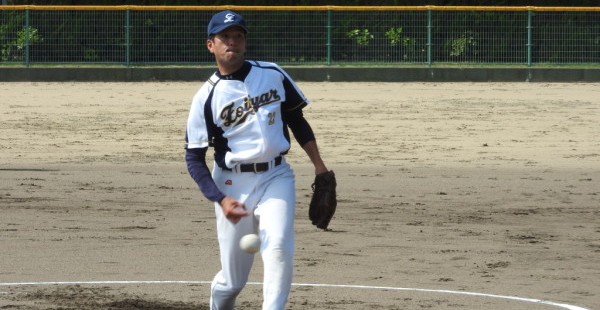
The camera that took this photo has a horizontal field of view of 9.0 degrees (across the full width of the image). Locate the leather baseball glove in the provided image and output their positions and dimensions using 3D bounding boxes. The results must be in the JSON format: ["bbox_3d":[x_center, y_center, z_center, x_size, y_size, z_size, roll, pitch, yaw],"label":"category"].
[{"bbox_3d":[0.109,0.217,18.420,0.140,0.285,0.190,1,3,30],"label":"leather baseball glove"}]

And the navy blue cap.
[{"bbox_3d":[-0.349,-0.635,18.420,0.180,0.125,0.260,-3,-3,-21],"label":"navy blue cap"}]

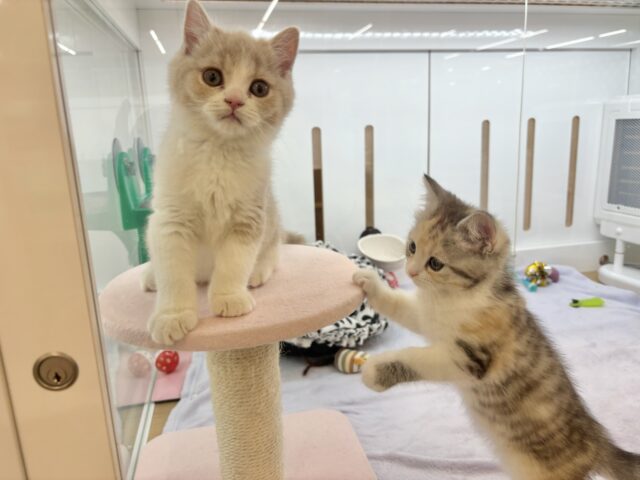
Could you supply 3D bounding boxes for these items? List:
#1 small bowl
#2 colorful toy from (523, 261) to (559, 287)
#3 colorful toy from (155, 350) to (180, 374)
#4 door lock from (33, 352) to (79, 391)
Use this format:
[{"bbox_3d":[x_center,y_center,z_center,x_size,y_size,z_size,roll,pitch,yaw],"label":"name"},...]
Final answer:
[{"bbox_3d":[0.146,0.038,1.121,0.120,0.044,0.120,2,30,-1],"label":"small bowl"},{"bbox_3d":[0.561,0.086,1.217,0.074,0.055,0.062,-5,13,-11],"label":"colorful toy"},{"bbox_3d":[-0.275,0.221,0.866,0.044,0.044,0.044,-5,13,-11],"label":"colorful toy"},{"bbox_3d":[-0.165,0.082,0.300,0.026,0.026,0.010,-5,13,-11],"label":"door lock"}]

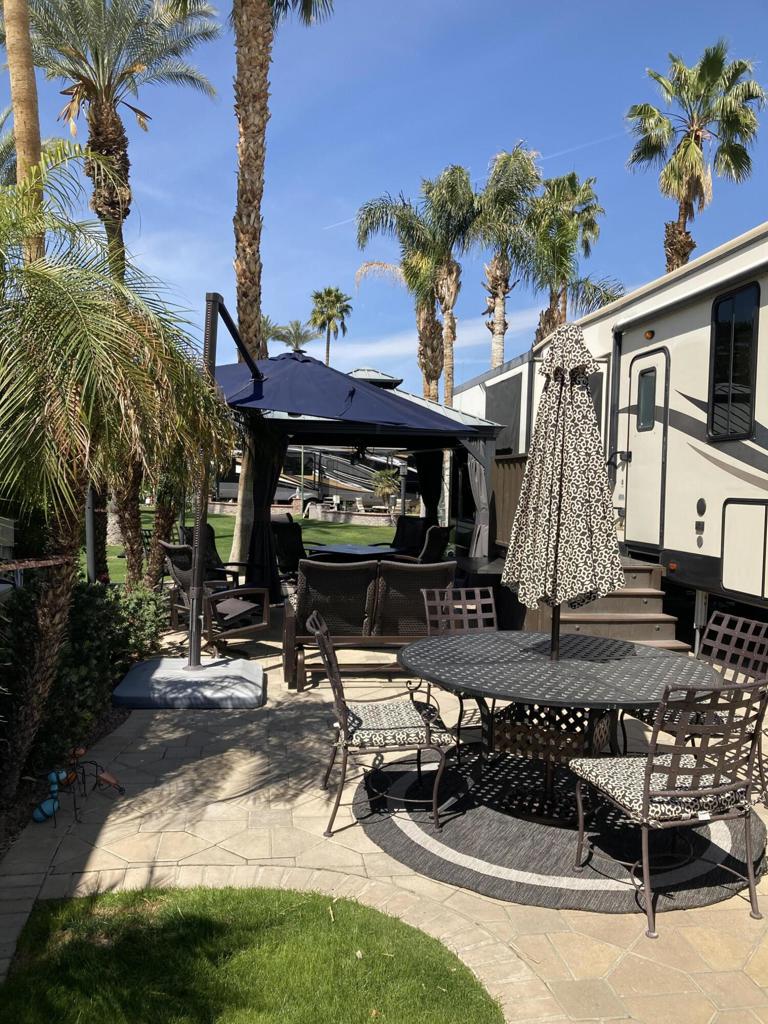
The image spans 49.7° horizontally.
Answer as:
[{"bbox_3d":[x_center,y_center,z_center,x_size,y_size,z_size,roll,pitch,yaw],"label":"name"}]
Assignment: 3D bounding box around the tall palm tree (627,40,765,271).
[{"bbox_3d":[6.198,-4.354,16.748,2.900,10.007,2.900,0,4,0],"label":"tall palm tree"}]

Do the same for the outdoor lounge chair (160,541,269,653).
[{"bbox_3d":[-1.506,0.732,7.364,0.700,0.950,0.840,3,5,37],"label":"outdoor lounge chair"}]

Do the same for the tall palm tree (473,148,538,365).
[{"bbox_3d":[2.681,-3.720,18.294,2.100,8.478,2.100,0,4,0],"label":"tall palm tree"}]

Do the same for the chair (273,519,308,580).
[{"bbox_3d":[-1.028,0.556,9.958,0.780,0.970,0.680,2,4,24],"label":"chair"}]

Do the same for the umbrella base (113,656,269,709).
[{"bbox_3d":[-1.381,1.212,6.093,1.000,0.160,0.960,0,4,-3],"label":"umbrella base"}]

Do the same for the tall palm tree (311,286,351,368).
[{"bbox_3d":[-3.035,-7.168,47.635,2.700,11.421,2.700,0,4,0],"label":"tall palm tree"}]

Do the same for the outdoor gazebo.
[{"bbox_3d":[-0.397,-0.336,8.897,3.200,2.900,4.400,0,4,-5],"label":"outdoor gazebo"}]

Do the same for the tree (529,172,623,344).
[{"bbox_3d":[4.177,-3.438,18.312,2.300,7.939,2.300,0,4,0],"label":"tree"}]

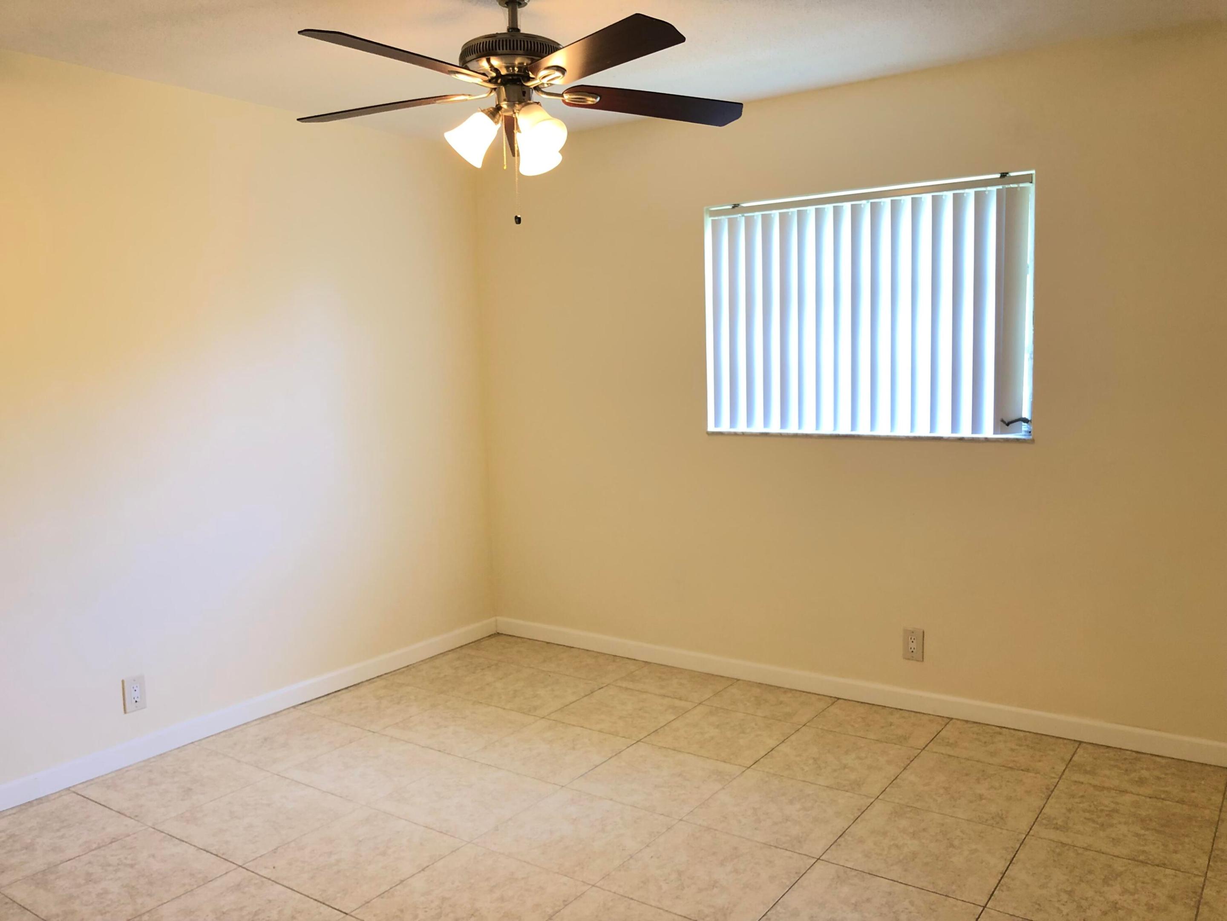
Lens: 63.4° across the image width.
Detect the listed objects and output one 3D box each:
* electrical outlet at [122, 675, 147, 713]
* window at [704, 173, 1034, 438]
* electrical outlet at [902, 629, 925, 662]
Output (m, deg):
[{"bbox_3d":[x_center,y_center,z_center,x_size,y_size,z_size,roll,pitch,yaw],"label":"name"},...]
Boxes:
[{"bbox_3d":[-1.728,0.846,3.590,0.011,0.125,0.078,3,7,35],"label":"electrical outlet"},{"bbox_3d":[0.973,-0.578,3.941,1.335,0.950,0.100,3,7,35],"label":"window"},{"bbox_3d":[1.176,0.725,3.897,0.079,0.125,0.011,3,7,35],"label":"electrical outlet"}]

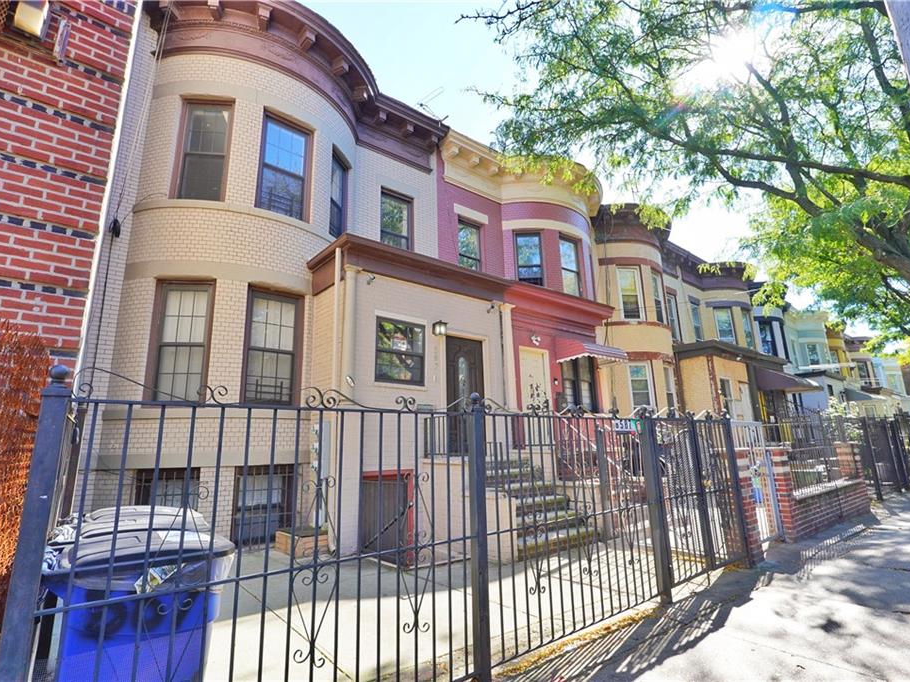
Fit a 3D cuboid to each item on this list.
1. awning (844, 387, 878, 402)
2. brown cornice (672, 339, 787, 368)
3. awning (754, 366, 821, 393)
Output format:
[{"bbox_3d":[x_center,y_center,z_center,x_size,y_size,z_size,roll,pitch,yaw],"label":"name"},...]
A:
[{"bbox_3d":[22.049,2.902,24.473,2.600,0.750,0.950,9,-16,-37],"label":"awning"},{"bbox_3d":[10.419,0.804,16.925,6.950,0.570,1.400,9,-16,-37],"label":"brown cornice"},{"bbox_3d":[12.452,1.365,16.953,1.549,0.968,1.598,9,-17,-38],"label":"awning"}]

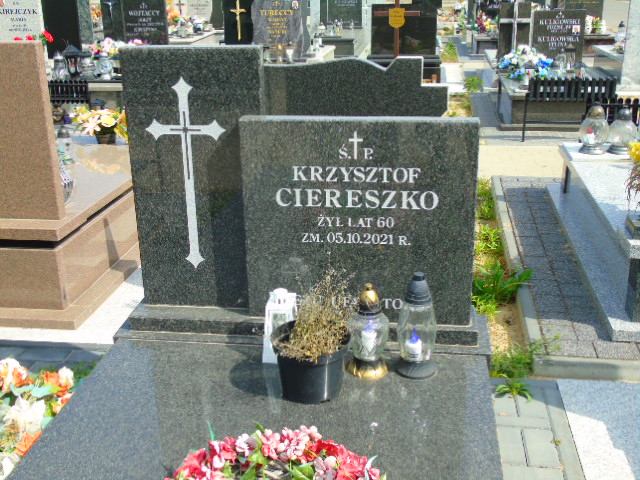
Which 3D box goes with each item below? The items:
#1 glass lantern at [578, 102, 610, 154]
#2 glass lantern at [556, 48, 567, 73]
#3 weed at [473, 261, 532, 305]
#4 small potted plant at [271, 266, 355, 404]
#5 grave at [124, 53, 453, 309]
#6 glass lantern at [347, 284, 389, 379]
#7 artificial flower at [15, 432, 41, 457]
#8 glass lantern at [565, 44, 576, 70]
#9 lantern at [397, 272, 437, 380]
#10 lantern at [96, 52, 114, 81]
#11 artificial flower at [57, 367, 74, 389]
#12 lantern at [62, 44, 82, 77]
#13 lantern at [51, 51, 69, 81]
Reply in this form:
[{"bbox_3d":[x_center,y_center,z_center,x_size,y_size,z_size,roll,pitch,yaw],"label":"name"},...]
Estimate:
[{"bbox_3d":[1.583,-0.653,4.238,0.172,0.285,0.172,2,20,7],"label":"glass lantern"},{"bbox_3d":[2.676,-1.983,8.162,0.108,0.251,0.108,2,20,9],"label":"glass lantern"},{"bbox_3d":[0.864,0.212,3.520,0.280,0.140,0.260,2,20,9],"label":"weed"},{"bbox_3d":[-0.021,0.238,1.741,0.195,0.272,0.195,2,20,9],"label":"small potted plant"},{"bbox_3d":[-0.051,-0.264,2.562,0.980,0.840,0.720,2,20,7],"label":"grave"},{"bbox_3d":[0.138,0.248,2.095,0.118,0.266,0.118,2,20,7],"label":"glass lantern"},{"bbox_3d":[-0.794,0.562,2.022,0.095,0.065,0.095,2,20,7],"label":"artificial flower"},{"bbox_3d":[2.641,-1.911,7.788,0.145,0.310,0.145,2,20,7],"label":"glass lantern"},{"bbox_3d":[0.241,0.207,1.814,0.105,0.256,0.105,2,20,9],"label":"lantern"},{"bbox_3d":[-2.216,-1.798,7.612,0.158,0.286,0.158,2,20,9],"label":"lantern"},{"bbox_3d":[-0.811,0.439,2.362,0.055,0.060,0.055,2,20,7],"label":"artificial flower"},{"bbox_3d":[-2.635,-1.907,7.849,0.175,0.314,0.175,2,20,9],"label":"lantern"},{"bbox_3d":[-2.717,-1.817,7.693,0.151,0.290,0.151,2,20,9],"label":"lantern"}]

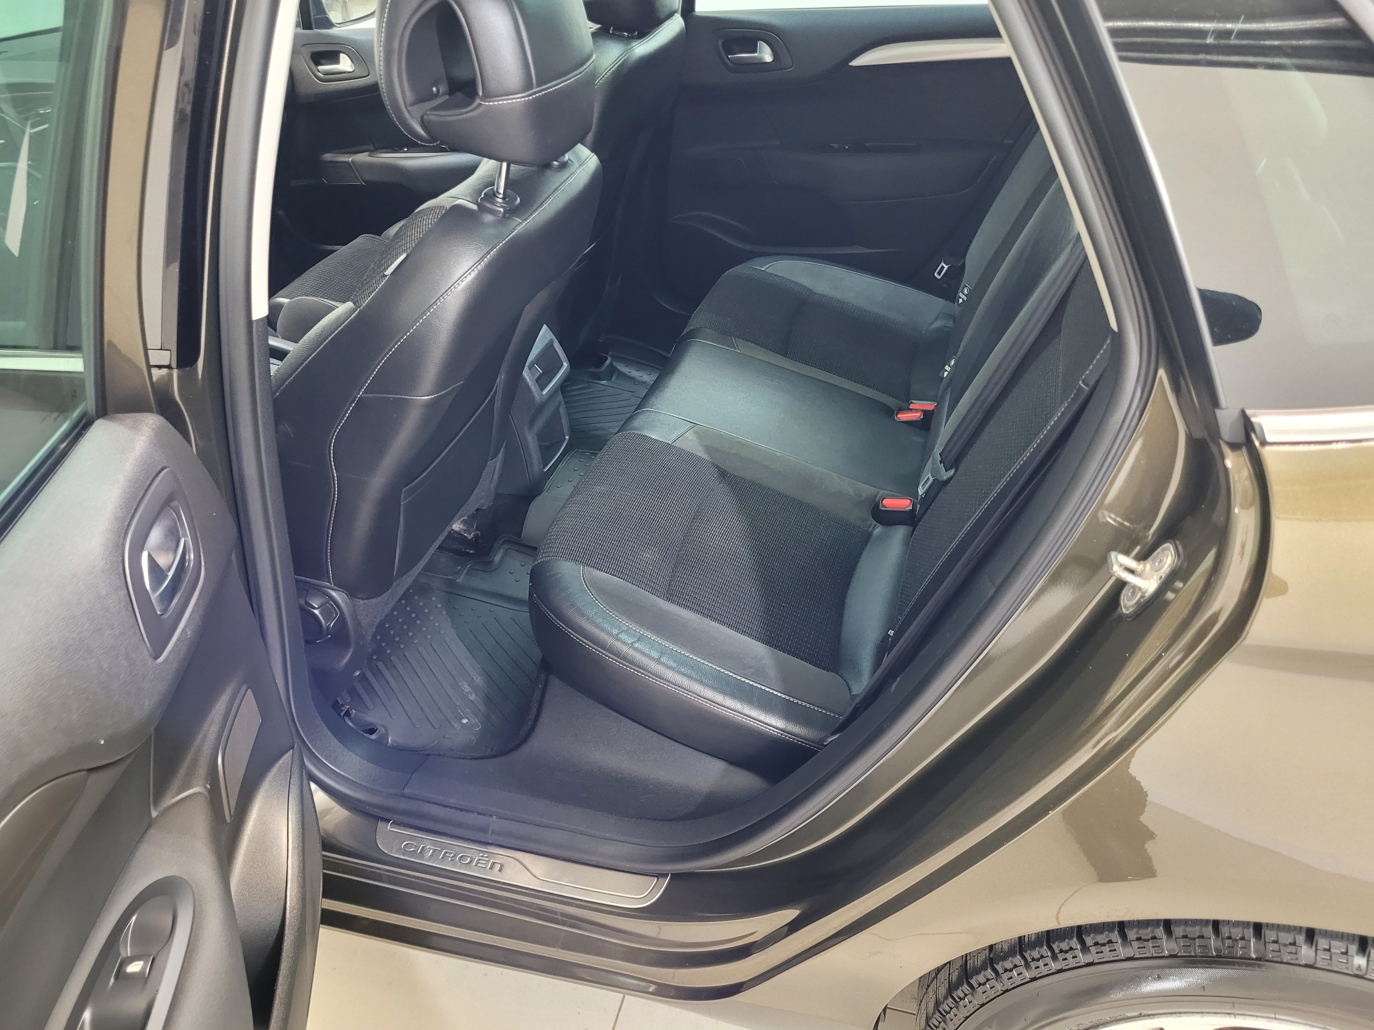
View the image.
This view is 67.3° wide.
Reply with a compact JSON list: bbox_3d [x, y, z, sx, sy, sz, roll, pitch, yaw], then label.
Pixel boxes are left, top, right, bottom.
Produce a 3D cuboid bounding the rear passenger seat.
[{"bbox_3d":[0.306,-0.260,1.490,0.780,0.640,1.280,8,38,16],"label":"rear passenger seat"}]

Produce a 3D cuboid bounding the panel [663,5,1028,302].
[{"bbox_3d":[0.344,-0.687,2.092,0.830,0.620,0.130,8,38,16],"label":"panel"}]

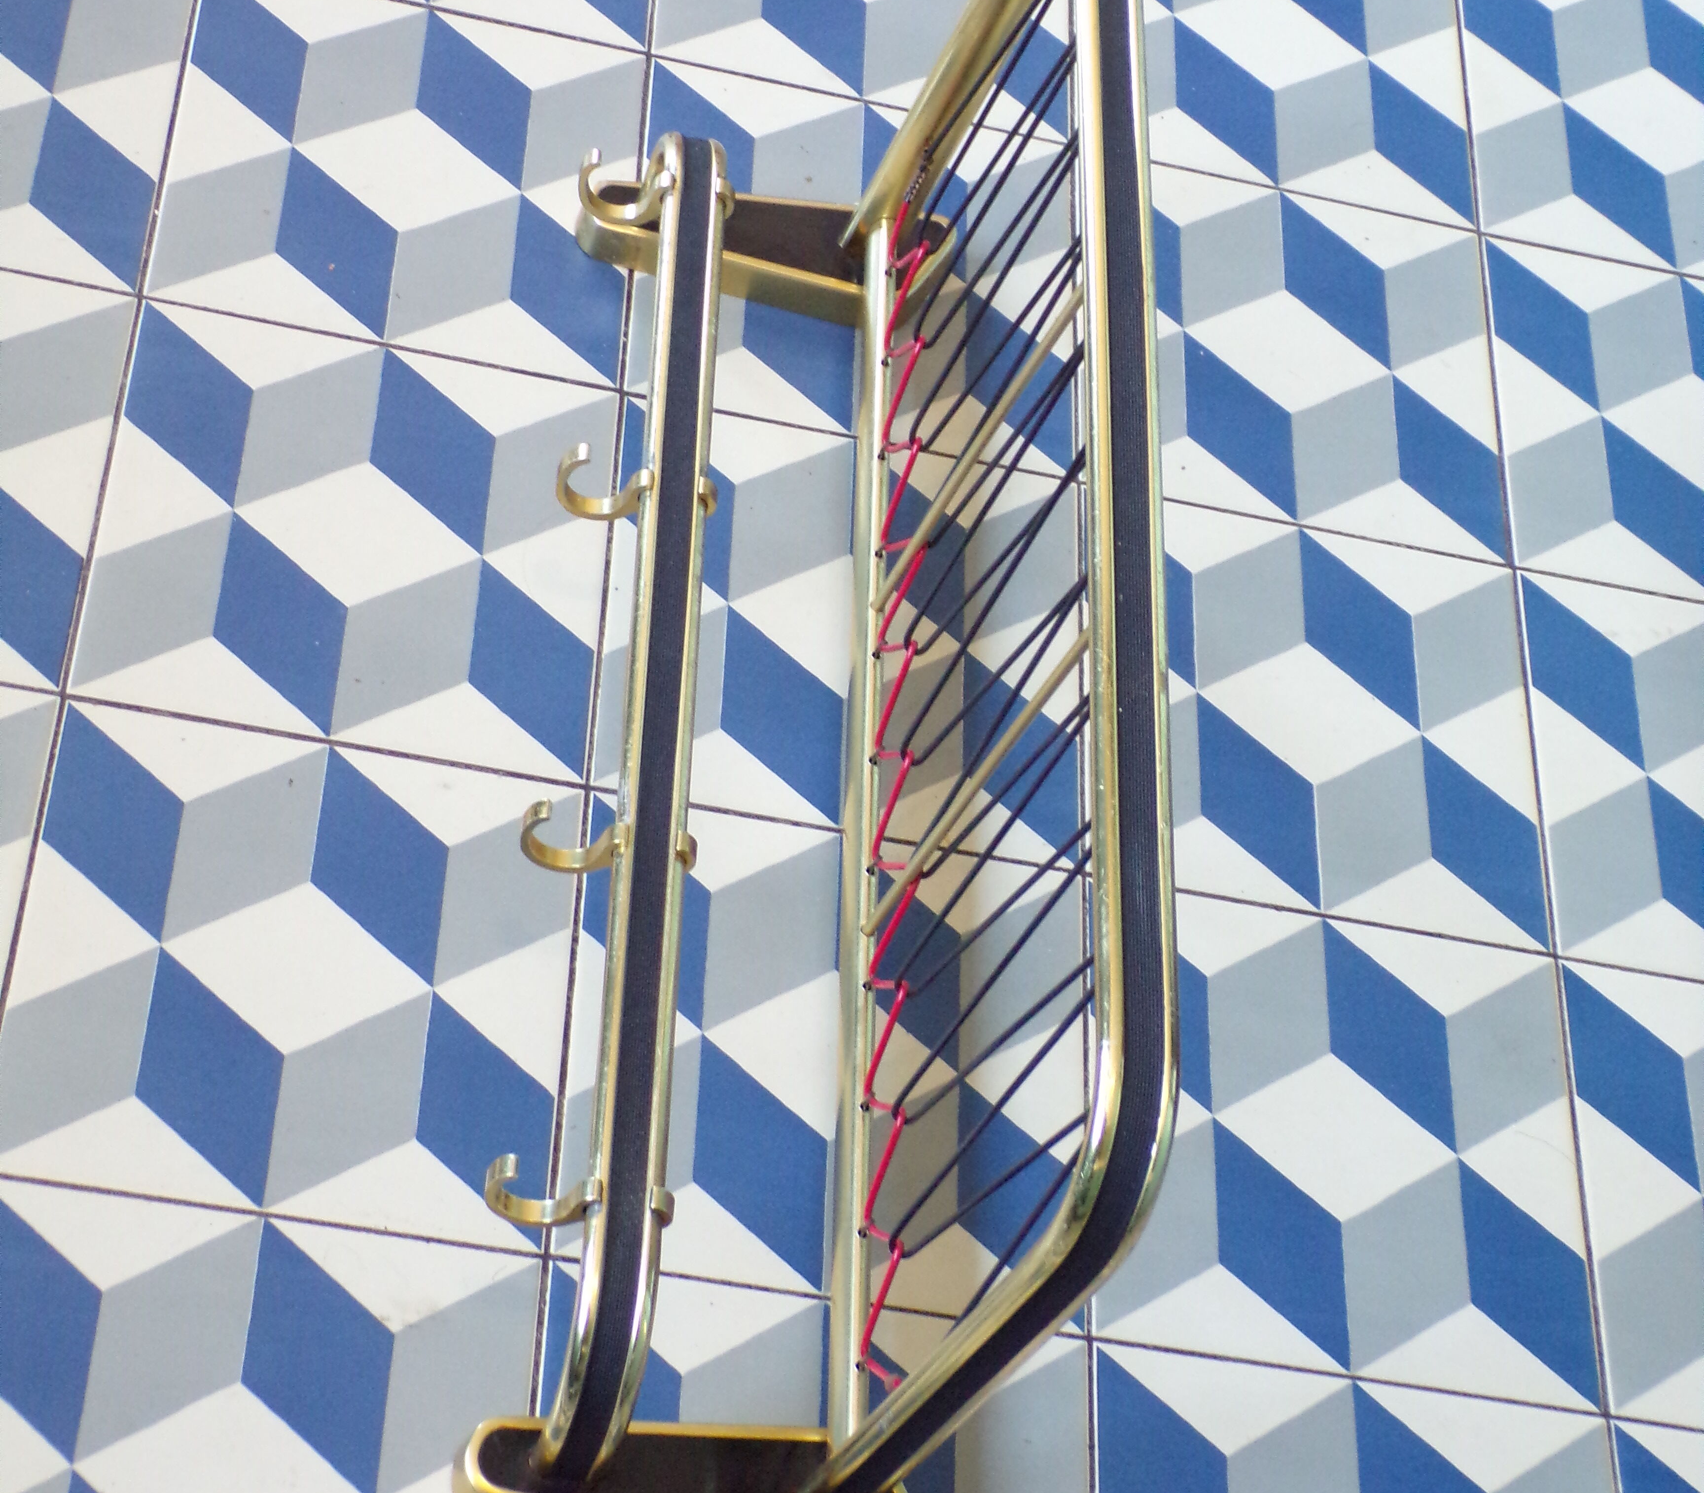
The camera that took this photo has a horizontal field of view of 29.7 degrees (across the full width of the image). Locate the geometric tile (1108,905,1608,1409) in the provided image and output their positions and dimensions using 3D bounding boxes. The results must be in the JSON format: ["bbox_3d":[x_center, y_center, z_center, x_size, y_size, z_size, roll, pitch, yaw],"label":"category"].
[{"bbox_3d":[0.185,0.151,1.242,0.200,0.010,0.200,10,55,-11],"label":"geometric tile"}]

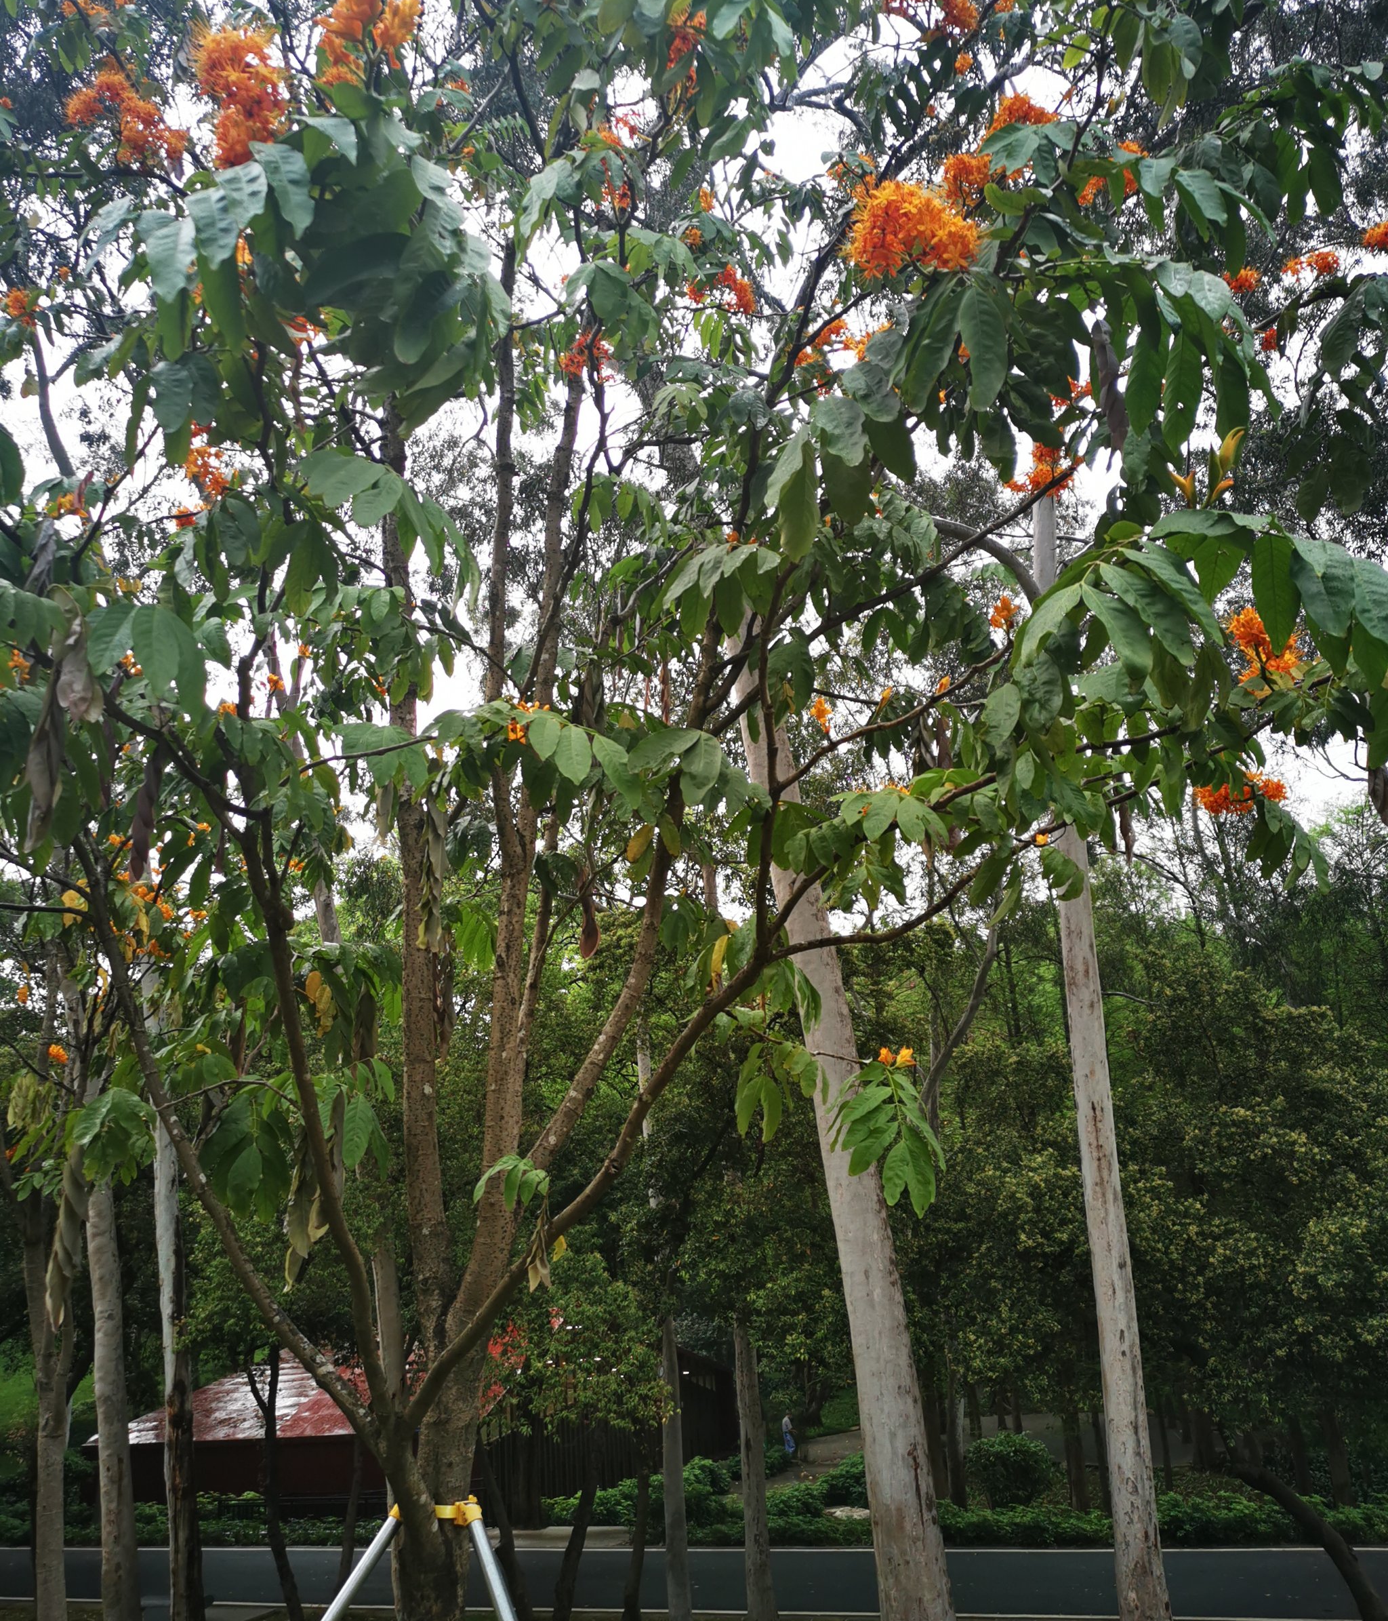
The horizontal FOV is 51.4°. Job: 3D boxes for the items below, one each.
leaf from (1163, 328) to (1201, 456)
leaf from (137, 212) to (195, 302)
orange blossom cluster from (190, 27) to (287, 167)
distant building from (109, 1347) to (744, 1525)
[{"bbox_3d":[0.930,-0.800,2.750,0.075,0.265,0.050,-11,-21,21],"label":"leaf"},{"bbox_3d":[-1.007,-1.054,2.750,0.105,0.190,0.060,5,-21,-22],"label":"leaf"},{"bbox_3d":[-0.944,-1.482,3.000,0.190,0.300,0.190,6,-24,-20],"label":"orange blossom cluster"},{"bbox_3d":[-6.857,16.883,41.493,11.000,4.700,15.900,-10,-21,20],"label":"distant building"}]

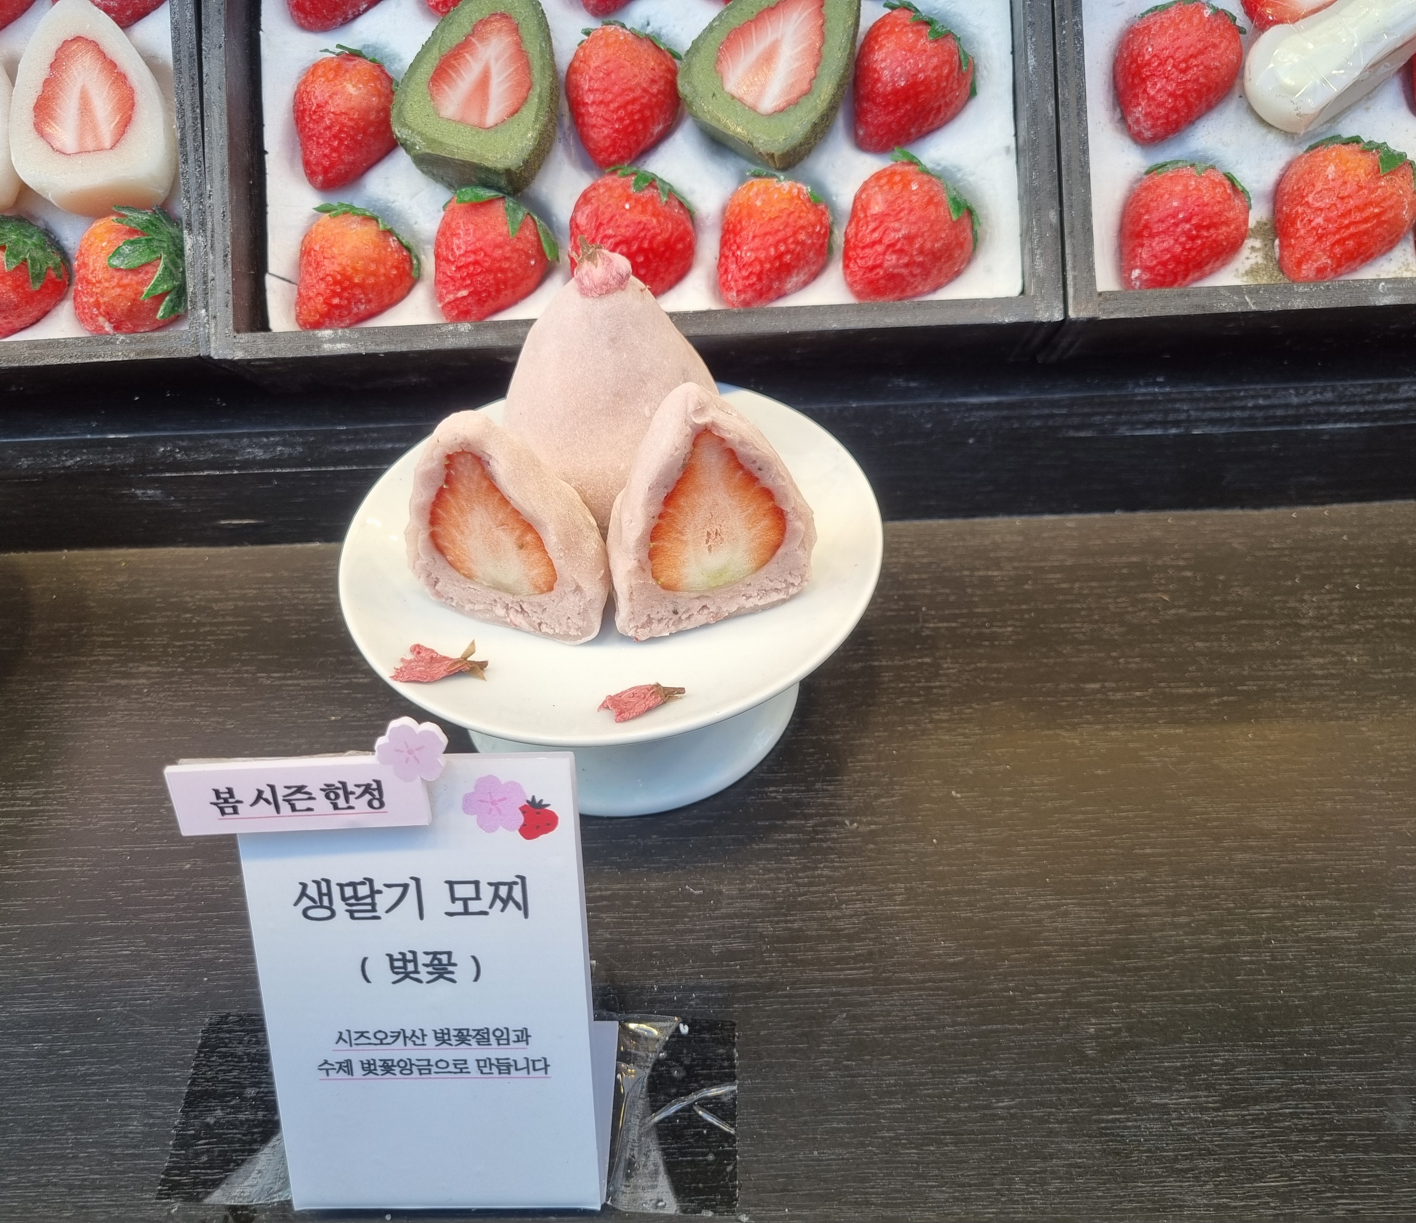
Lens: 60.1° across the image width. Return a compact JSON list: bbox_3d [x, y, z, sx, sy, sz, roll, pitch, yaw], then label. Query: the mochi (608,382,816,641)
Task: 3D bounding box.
[{"bbox_3d":[-0.004,-0.035,0.323,0.056,0.071,0.034,-17,47,-13],"label":"mochi"}]

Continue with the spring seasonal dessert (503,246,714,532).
[{"bbox_3d":[-0.029,-0.064,0.345,0.062,0.083,0.061,-2,45,1],"label":"spring seasonal dessert"}]

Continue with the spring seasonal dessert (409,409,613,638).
[{"bbox_3d":[-0.051,-0.032,0.327,0.057,0.066,0.034,15,48,18],"label":"spring seasonal dessert"}]

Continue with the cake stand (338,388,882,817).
[{"bbox_3d":[-0.026,-0.002,0.371,0.154,0.064,0.154,-2,45,1],"label":"cake stand"}]

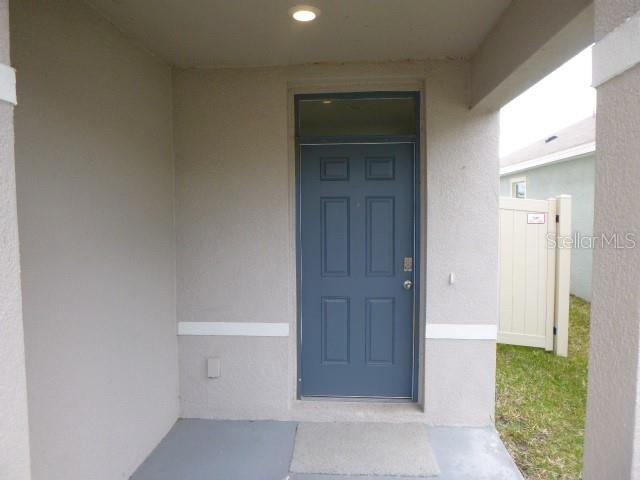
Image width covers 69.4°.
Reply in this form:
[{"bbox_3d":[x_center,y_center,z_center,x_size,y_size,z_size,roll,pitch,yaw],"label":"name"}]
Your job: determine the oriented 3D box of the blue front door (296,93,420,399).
[{"bbox_3d":[0.298,0.076,3.687,0.970,2.430,0.100,0,3,4],"label":"blue front door"}]

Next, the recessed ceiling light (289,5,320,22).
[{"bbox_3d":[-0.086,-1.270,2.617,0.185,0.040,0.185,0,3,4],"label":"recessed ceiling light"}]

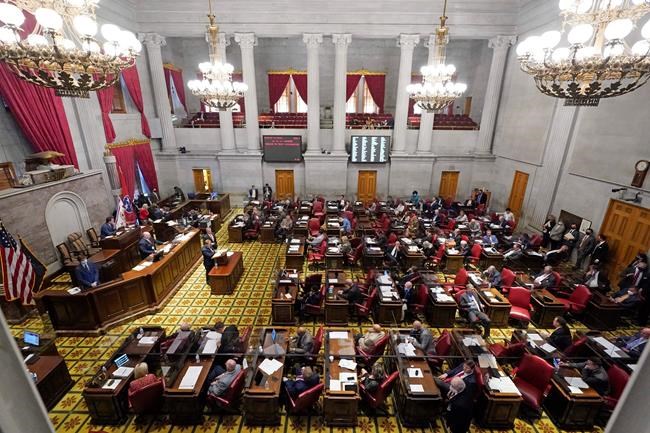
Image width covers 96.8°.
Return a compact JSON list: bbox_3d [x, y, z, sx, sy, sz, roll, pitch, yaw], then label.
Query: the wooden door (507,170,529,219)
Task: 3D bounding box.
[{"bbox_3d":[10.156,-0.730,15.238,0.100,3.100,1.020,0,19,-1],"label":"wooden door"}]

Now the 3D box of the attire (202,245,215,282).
[{"bbox_3d":[-4.168,1.747,10.430,0.360,1.420,0.480,7,20,19],"label":"attire"}]

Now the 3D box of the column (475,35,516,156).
[{"bbox_3d":[10.249,-7.217,17.558,1.200,6.680,1.200,1,19,1],"label":"column"}]

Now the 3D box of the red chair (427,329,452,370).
[{"bbox_3d":[2.550,3.234,6.776,0.670,1.060,0.630,-1,19,-5],"label":"red chair"}]

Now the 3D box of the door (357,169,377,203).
[{"bbox_3d":[2.884,-1.887,19.801,1.231,2.498,0.120,1,19,0],"label":"door"}]

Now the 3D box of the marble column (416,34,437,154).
[{"bbox_3d":[6.460,-7.258,17.606,1.200,6.680,1.200,1,19,1],"label":"marble column"}]

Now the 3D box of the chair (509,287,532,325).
[{"bbox_3d":[5.711,2.745,8.504,0.630,0.950,0.680,11,22,27],"label":"chair"}]

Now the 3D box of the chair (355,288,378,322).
[{"bbox_3d":[1.145,2.597,8.628,0.660,1.030,0.640,12,21,32],"label":"chair"}]

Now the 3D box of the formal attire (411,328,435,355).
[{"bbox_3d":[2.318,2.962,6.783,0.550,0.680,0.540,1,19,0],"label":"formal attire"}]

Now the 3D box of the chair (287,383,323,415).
[{"bbox_3d":[-0.416,3.642,5.858,0.630,0.950,0.680,-12,23,-31],"label":"chair"}]

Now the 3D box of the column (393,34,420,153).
[{"bbox_3d":[5.052,-7.542,18.383,1.250,6.827,1.200,0,18,0],"label":"column"}]

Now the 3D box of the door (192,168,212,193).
[{"bbox_3d":[-8.119,-1.837,19.306,1.280,2.500,0.140,1,19,1],"label":"door"}]

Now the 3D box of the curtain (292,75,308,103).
[{"bbox_3d":[-1.829,-9.669,22.388,1.455,2.355,0.220,0,18,0],"label":"curtain"}]

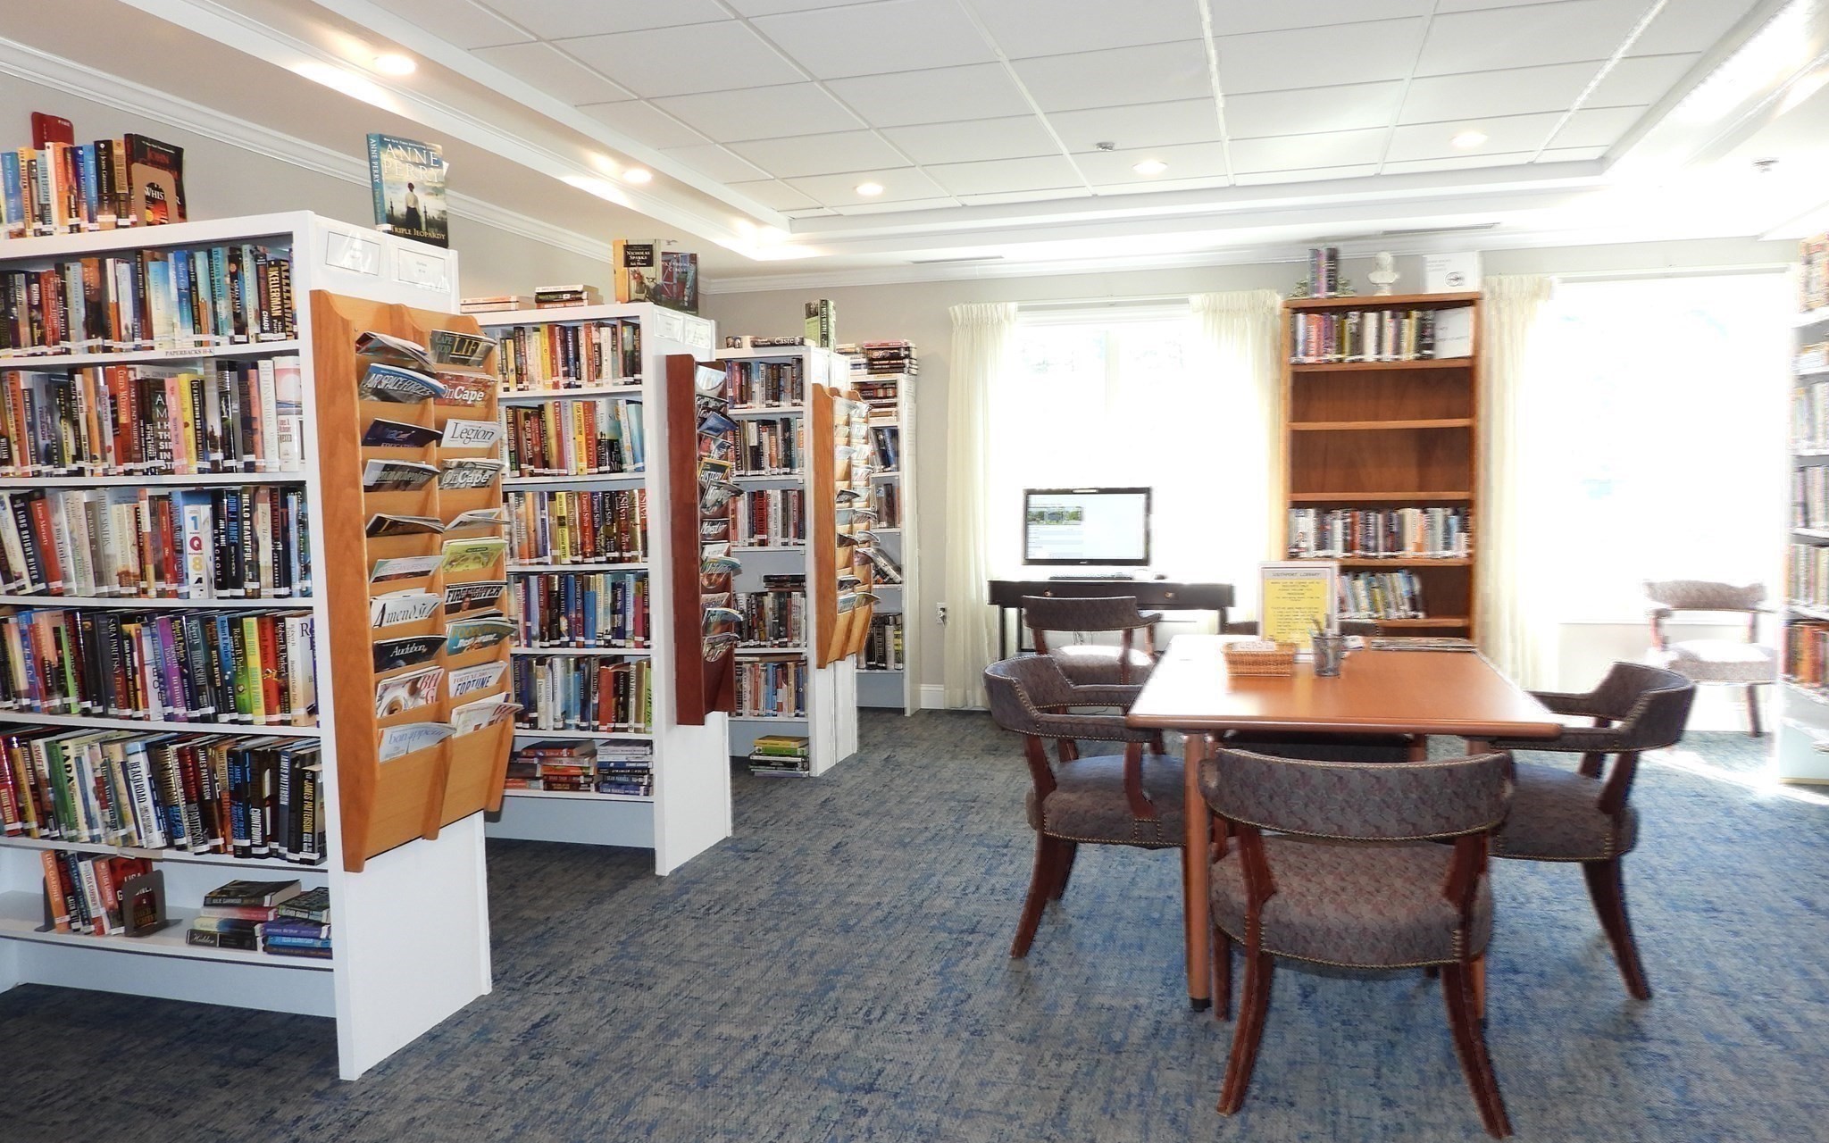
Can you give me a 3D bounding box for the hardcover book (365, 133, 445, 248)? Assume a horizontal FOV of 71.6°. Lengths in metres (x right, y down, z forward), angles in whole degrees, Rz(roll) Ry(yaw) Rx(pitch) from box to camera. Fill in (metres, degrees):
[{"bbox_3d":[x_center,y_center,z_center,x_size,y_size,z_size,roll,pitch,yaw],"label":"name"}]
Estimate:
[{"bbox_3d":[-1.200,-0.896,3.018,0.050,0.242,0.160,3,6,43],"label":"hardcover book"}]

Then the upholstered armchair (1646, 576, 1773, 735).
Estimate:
[{"bbox_3d":[3.831,0.442,5.999,0.600,0.760,0.600,1,5,20],"label":"upholstered armchair"}]

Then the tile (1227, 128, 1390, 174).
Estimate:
[{"bbox_3d":[1.575,-1.701,5.122,0.605,0.030,0.605,0,5,16],"label":"tile"}]

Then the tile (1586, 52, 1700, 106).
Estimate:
[{"bbox_3d":[2.412,-1.647,4.253,0.260,0.020,0.597,0,5,16],"label":"tile"}]

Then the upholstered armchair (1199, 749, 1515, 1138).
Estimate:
[{"bbox_3d":[0.916,0.713,2.668,0.598,0.760,0.624,0,4,12],"label":"upholstered armchair"}]

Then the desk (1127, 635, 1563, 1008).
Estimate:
[{"bbox_3d":[1.117,0.641,3.447,0.910,0.742,1.390,0,5,16],"label":"desk"}]

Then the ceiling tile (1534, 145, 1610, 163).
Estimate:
[{"bbox_3d":[2.722,-1.734,5.247,0.260,0.020,0.260,0,5,16],"label":"ceiling tile"}]

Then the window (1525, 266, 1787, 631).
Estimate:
[{"bbox_3d":[3.622,-0.588,6.182,1.151,1.735,0.130,0,5,14],"label":"window"}]

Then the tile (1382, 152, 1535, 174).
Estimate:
[{"bbox_3d":[2.280,-1.731,5.347,0.600,0.020,0.190,0,5,16],"label":"tile"}]

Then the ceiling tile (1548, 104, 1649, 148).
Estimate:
[{"bbox_3d":[2.578,-1.694,4.831,0.245,0.020,0.600,0,5,16],"label":"ceiling tile"}]

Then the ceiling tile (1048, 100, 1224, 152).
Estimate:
[{"bbox_3d":[0.819,-1.649,4.674,0.600,0.024,0.595,0,4,16],"label":"ceiling tile"}]

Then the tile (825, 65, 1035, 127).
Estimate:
[{"bbox_3d":[0.065,-1.609,4.285,0.605,0.030,0.605,0,5,16],"label":"tile"}]

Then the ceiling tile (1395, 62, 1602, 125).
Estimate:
[{"bbox_3d":[1.993,-1.650,4.370,0.605,0.030,0.605,0,5,16],"label":"ceiling tile"}]

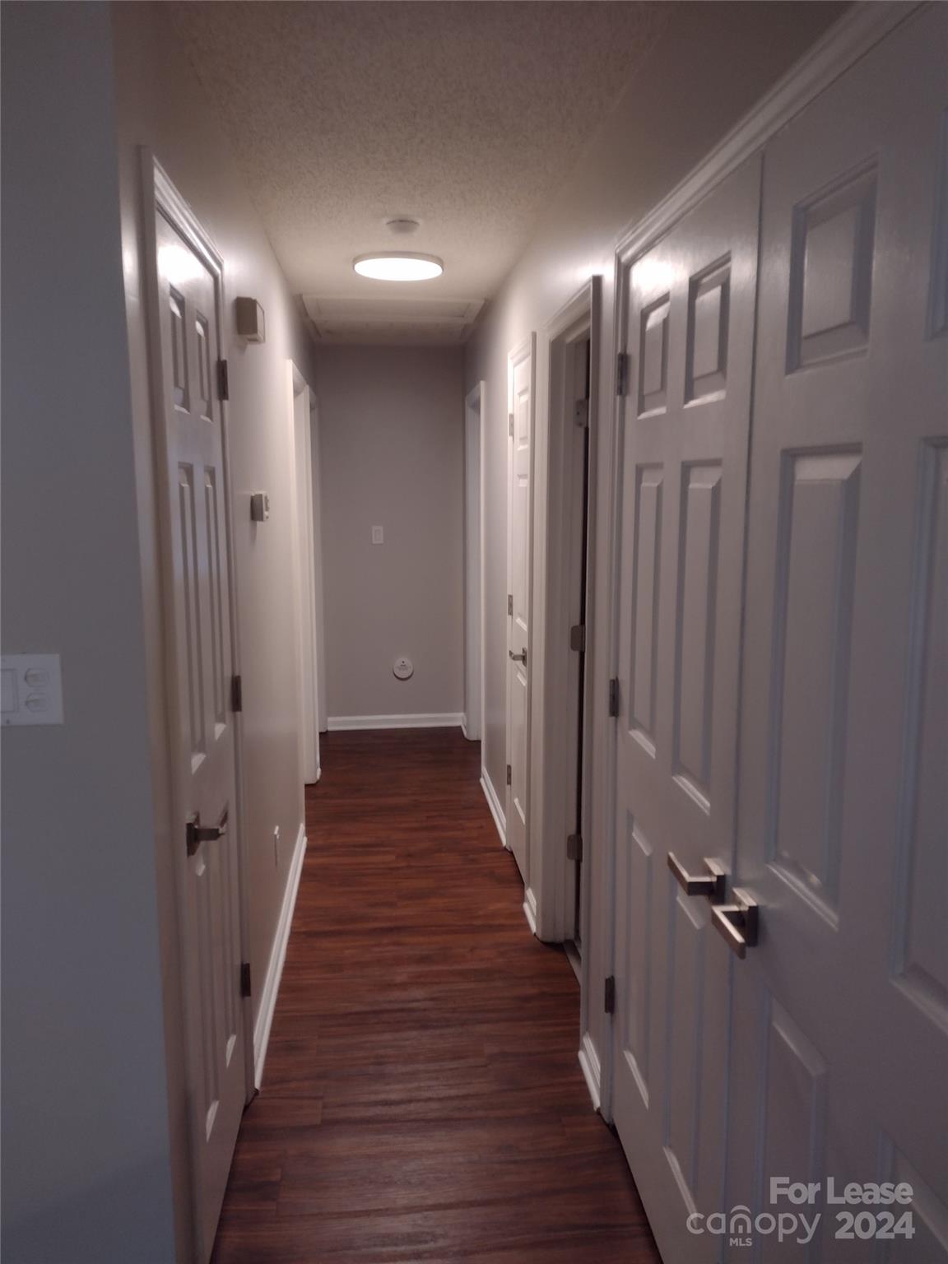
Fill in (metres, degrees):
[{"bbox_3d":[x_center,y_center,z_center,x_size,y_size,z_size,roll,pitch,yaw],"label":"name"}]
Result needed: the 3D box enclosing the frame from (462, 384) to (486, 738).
[{"bbox_3d":[0.064,-0.296,5.626,0.127,2.090,0.970,-1,9,-6],"label":"frame"}]

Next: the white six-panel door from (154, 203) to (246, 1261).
[{"bbox_3d":[-0.580,0.251,2.099,0.042,2.045,0.610,-1,9,-6],"label":"white six-panel door"}]

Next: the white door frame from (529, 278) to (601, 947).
[{"bbox_3d":[0.325,0.097,2.998,0.127,2.093,0.750,-1,9,-6],"label":"white door frame"}]

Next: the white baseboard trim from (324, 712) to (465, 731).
[{"bbox_3d":[-0.517,0.592,6.475,0.892,0.087,0.022,-1,9,-6],"label":"white baseboard trim"}]

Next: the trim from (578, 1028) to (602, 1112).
[{"bbox_3d":[0.316,1.167,2.642,0.019,0.083,0.255,-1,9,-6],"label":"trim"}]

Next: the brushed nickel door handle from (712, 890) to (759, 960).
[{"bbox_3d":[0.397,0.439,1.460,0.061,0.066,0.163,-1,9,-6],"label":"brushed nickel door handle"}]

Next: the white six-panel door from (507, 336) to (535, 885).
[{"bbox_3d":[0.199,-0.029,3.887,0.045,2.072,0.560,-1,9,-6],"label":"white six-panel door"}]

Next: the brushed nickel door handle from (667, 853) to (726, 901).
[{"bbox_3d":[0.376,0.418,1.678,0.061,0.066,0.137,-1,9,-6],"label":"brushed nickel door handle"}]

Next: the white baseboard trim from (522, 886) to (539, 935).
[{"bbox_3d":[0.212,1.018,3.636,0.019,0.083,0.235,-1,9,-6],"label":"white baseboard trim"}]

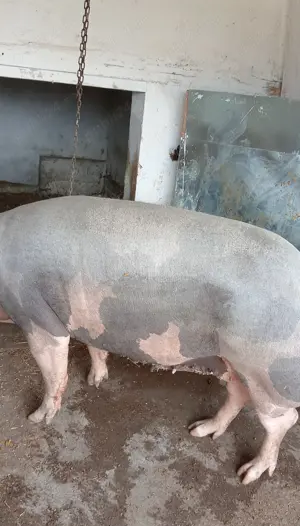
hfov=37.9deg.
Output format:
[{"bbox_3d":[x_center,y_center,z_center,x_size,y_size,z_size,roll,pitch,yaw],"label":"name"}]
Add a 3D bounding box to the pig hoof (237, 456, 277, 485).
[{"bbox_3d":[0.351,0.680,1.436,0.112,0.060,0.068,0,21,-16],"label":"pig hoof"}]

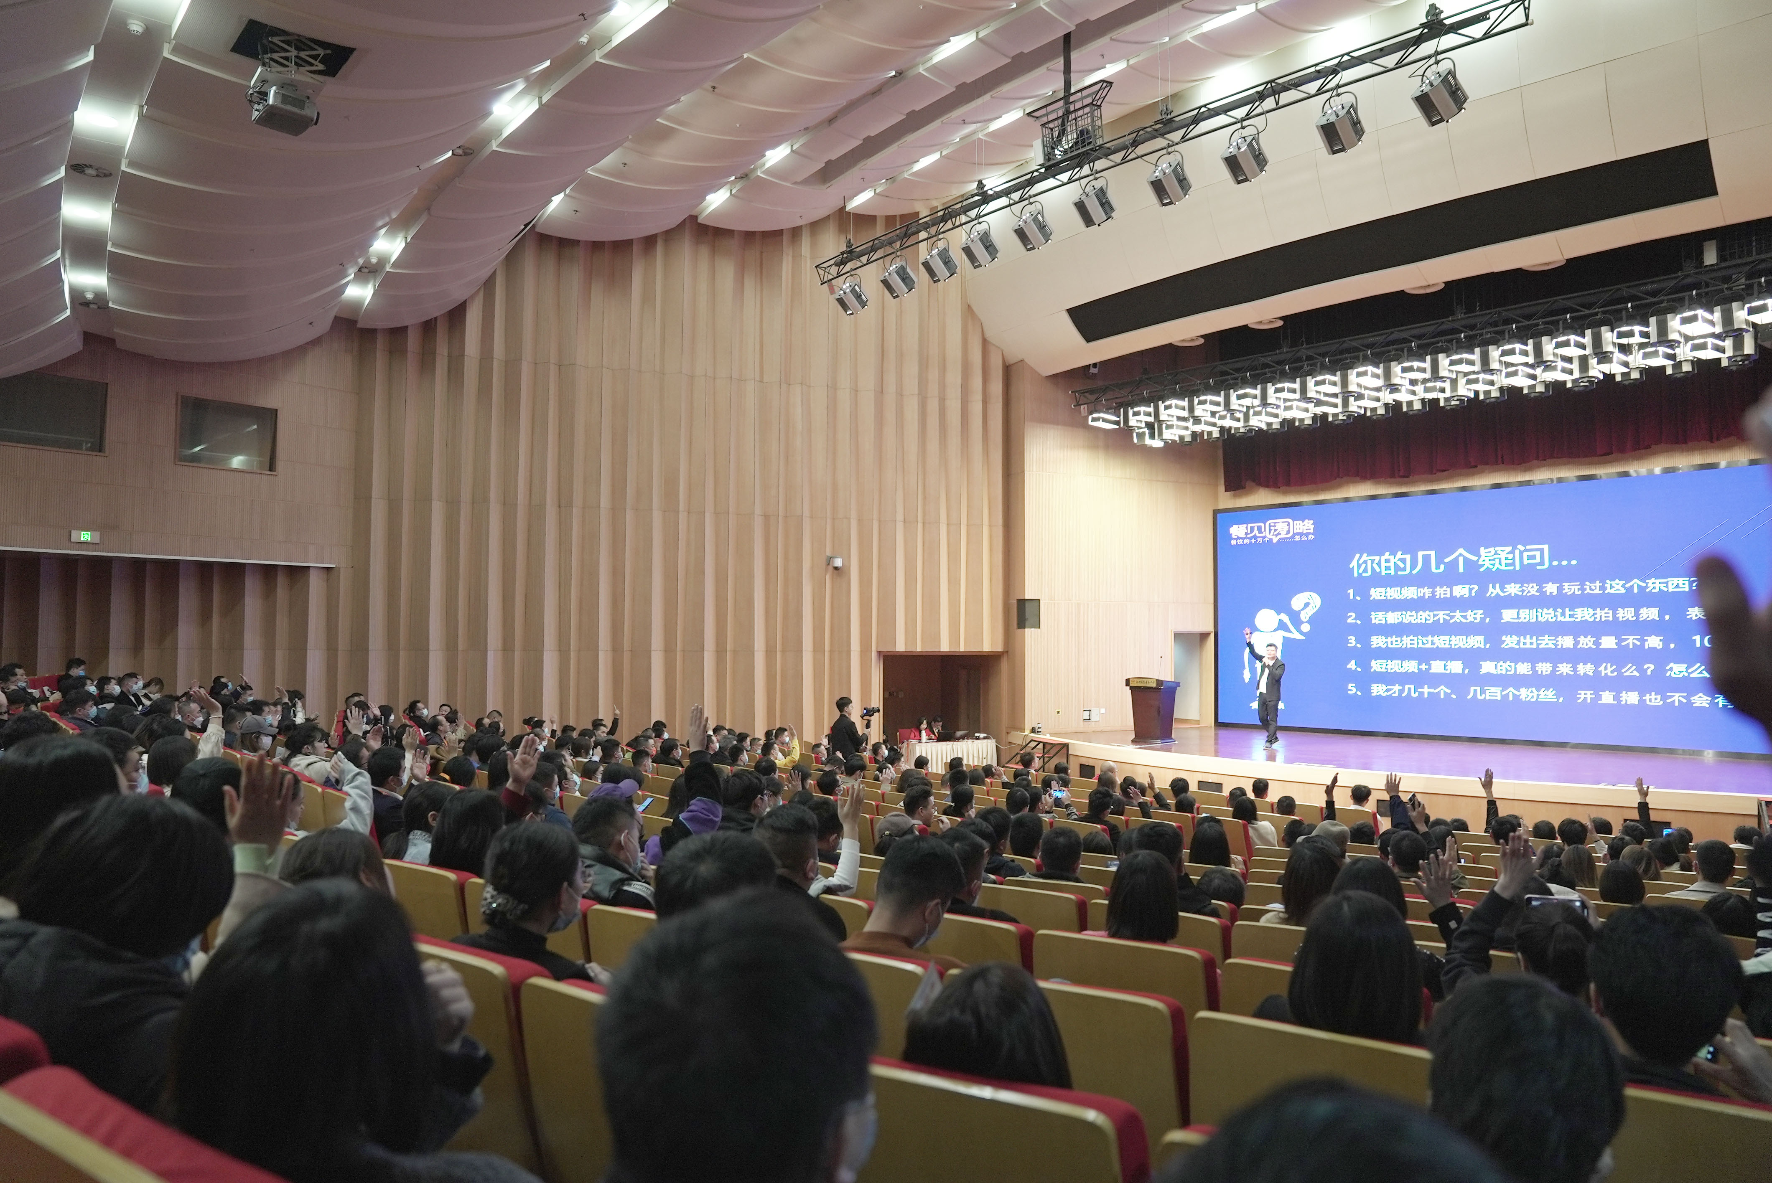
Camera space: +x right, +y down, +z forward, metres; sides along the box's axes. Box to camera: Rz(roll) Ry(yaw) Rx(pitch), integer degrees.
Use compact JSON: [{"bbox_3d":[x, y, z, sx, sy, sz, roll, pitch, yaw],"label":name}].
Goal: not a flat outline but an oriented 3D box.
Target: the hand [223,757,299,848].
[{"bbox_3d":[-1.109,0.373,2.100,0.130,0.168,0.065,1,-3,-15],"label":"hand"}]

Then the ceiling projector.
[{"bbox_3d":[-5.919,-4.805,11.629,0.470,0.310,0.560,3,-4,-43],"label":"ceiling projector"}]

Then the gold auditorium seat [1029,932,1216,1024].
[{"bbox_3d":[0.823,1.525,3.670,0.560,0.980,0.640,-1,-3,32],"label":"gold auditorium seat"}]

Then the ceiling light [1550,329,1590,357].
[{"bbox_3d":[9.407,-3.424,16.257,0.540,0.240,0.290,3,-4,-43],"label":"ceiling light"}]

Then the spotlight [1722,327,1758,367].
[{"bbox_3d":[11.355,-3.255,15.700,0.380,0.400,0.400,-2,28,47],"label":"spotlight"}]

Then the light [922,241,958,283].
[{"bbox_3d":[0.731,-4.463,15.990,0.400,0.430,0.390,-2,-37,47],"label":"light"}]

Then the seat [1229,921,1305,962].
[{"bbox_3d":[1.627,1.697,4.398,0.560,0.980,0.640,-1,-3,31],"label":"seat"}]

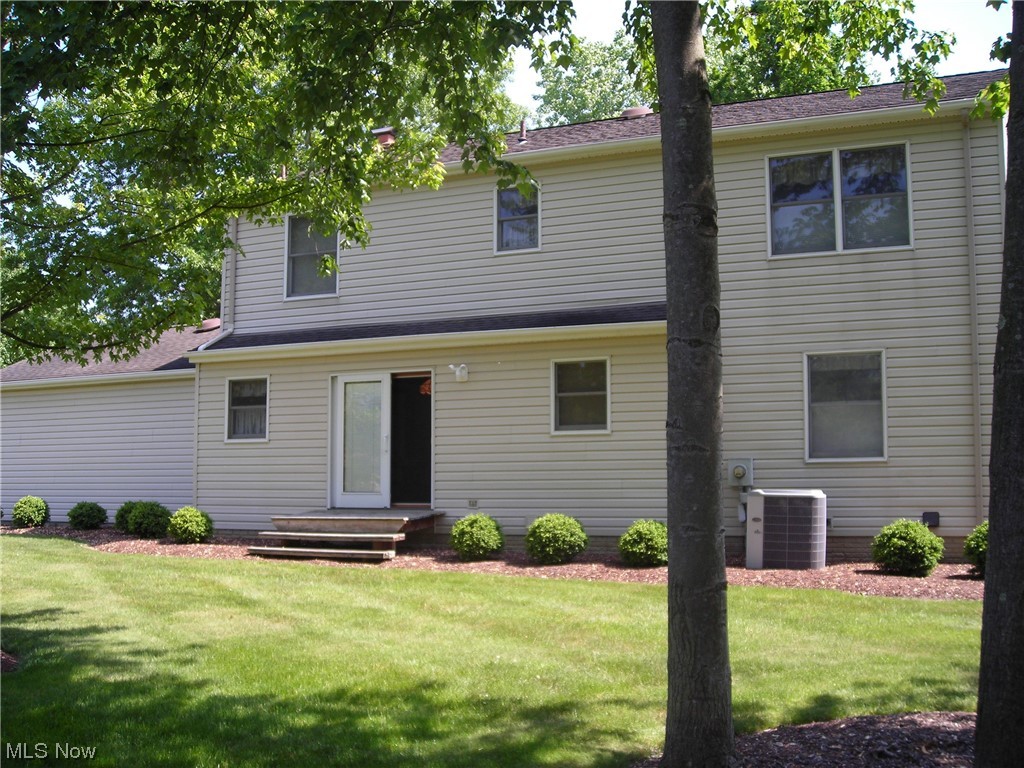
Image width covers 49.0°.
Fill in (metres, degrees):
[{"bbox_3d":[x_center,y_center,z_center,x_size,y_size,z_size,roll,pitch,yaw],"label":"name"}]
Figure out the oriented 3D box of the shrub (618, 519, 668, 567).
[{"bbox_3d":[1.680,1.954,13.942,0.714,0.568,0.714,-2,-5,22],"label":"shrub"}]

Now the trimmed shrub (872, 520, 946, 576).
[{"bbox_3d":[4.598,1.889,13.070,0.811,0.646,0.811,-2,-5,22],"label":"trimmed shrub"}]

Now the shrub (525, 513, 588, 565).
[{"bbox_3d":[0.563,1.953,14.212,0.796,0.645,0.796,0,-6,0],"label":"shrub"}]

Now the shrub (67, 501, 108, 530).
[{"bbox_3d":[-7.747,2.419,20.561,0.732,0.521,0.732,-3,-6,25],"label":"shrub"}]

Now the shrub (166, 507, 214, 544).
[{"bbox_3d":[-4.832,2.116,16.894,0.693,0.546,0.693,-2,-5,22],"label":"shrub"}]

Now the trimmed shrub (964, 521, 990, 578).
[{"bbox_3d":[5.223,1.740,12.018,0.800,0.615,0.800,-3,-6,25],"label":"trimmed shrub"}]

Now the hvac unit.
[{"bbox_3d":[3.487,1.825,14.209,0.899,0.957,0.899,-2,-5,22],"label":"hvac unit"}]

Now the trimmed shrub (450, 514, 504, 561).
[{"bbox_3d":[-0.455,2.012,14.820,0.711,0.580,0.711,0,-5,0],"label":"trimmed shrub"}]

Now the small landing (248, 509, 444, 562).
[{"bbox_3d":[-2.311,2.103,15.752,2.260,0.615,1.600,-3,-6,25],"label":"small landing"}]

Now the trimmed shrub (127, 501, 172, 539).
[{"bbox_3d":[-5.960,2.235,18.508,0.741,0.617,0.741,-3,-6,25],"label":"trimmed shrub"}]

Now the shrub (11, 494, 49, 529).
[{"bbox_3d":[-9.197,2.436,21.472,0.688,0.630,0.688,-3,-6,25],"label":"shrub"}]

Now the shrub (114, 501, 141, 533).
[{"bbox_3d":[-6.659,2.342,19.830,0.720,0.556,0.720,-3,-6,25],"label":"shrub"}]

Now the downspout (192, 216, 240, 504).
[{"bbox_3d":[-4.810,-0.521,18.277,0.364,4.798,0.757,-2,-5,22],"label":"downspout"}]

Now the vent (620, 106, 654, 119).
[{"bbox_3d":[2.269,-4.903,20.322,0.600,0.210,0.600,-9,15,2],"label":"vent"}]

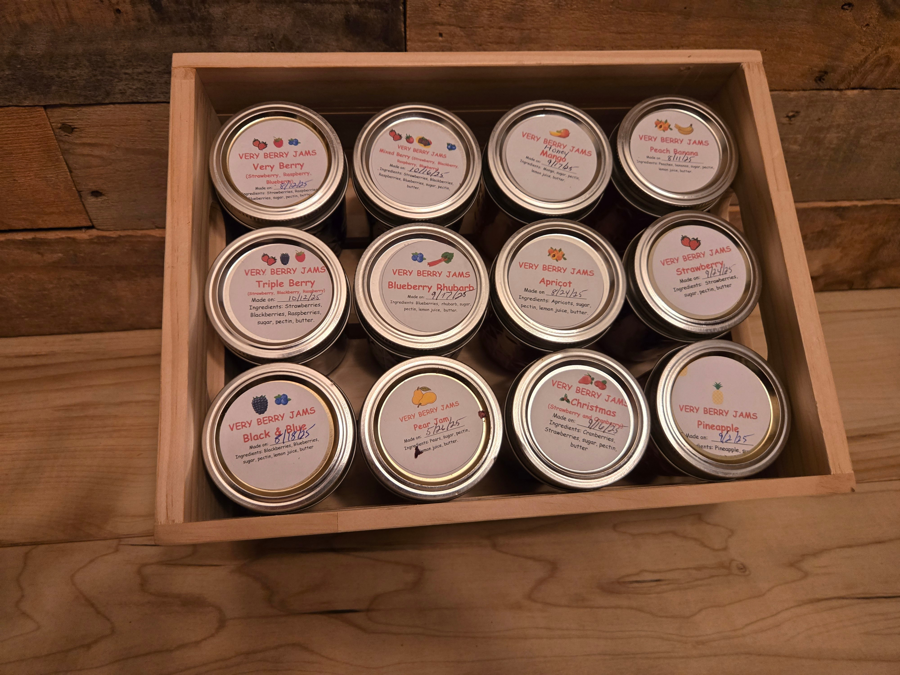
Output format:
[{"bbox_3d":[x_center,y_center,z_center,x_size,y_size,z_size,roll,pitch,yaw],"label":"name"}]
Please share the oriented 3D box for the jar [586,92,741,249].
[{"bbox_3d":[0.125,-0.095,0.383,0.073,0.096,0.073,1,77,-4],"label":"jar"}]

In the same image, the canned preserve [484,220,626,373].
[{"bbox_3d":[0.056,-0.020,0.361,0.073,0.095,0.073,1,77,-4],"label":"canned preserve"}]

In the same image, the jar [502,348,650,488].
[{"bbox_3d":[0.062,0.051,0.345,0.073,0.094,0.073,-3,77,-5],"label":"jar"}]

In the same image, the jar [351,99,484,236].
[{"bbox_3d":[-0.021,-0.086,0.370,0.073,0.095,0.073,1,77,-4],"label":"jar"}]

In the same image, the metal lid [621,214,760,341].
[{"bbox_3d":[0.133,-0.034,0.327,0.073,0.015,0.073,1,77,-4],"label":"metal lid"}]

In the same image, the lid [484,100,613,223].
[{"bbox_3d":[0.055,-0.099,0.338,0.073,0.015,0.073,1,77,-4],"label":"lid"}]

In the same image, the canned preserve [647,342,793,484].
[{"bbox_3d":[0.137,0.048,0.354,0.073,0.096,0.073,-3,77,-5],"label":"canned preserve"}]

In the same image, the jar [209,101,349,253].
[{"bbox_3d":[-0.096,-0.084,0.364,0.073,0.096,0.073,-3,77,-5],"label":"jar"}]

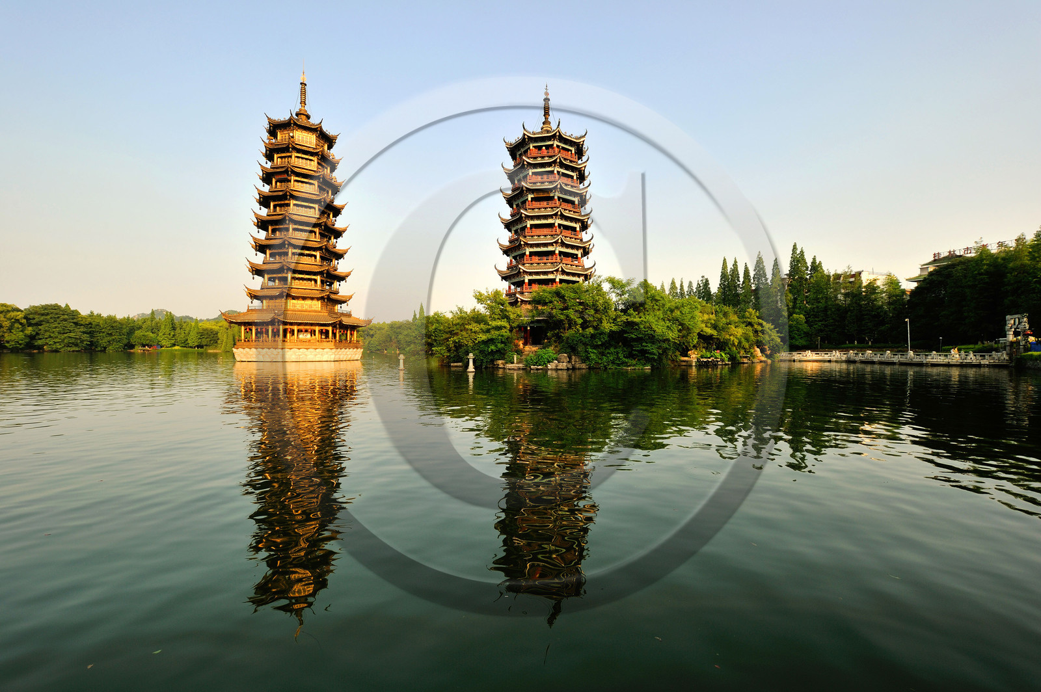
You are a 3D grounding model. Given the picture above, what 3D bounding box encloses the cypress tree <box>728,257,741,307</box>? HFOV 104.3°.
[{"bbox_3d":[48.750,-10.270,92.000,3.100,19.420,3.100,0,0,0],"label":"cypress tree"}]

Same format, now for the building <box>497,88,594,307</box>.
[{"bbox_3d":[3.500,-17.000,53.300,16.300,34.800,16.300,0,0,9],"label":"building"}]

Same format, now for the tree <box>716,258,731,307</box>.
[{"bbox_3d":[46.250,-10.270,92.000,3.400,19.420,3.400,0,0,0],"label":"tree"}]

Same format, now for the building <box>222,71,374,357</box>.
[{"bbox_3d":[-31.300,-18.600,57.500,18.000,41.200,18.000,0,0,9],"label":"building"}]

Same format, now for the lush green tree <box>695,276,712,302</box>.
[{"bbox_3d":[50.790,-10.020,112.000,4.600,18.690,4.600,0,0,0],"label":"lush green tree"}]

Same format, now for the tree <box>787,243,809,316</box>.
[{"bbox_3d":[53.200,-9.900,78.000,4.800,19.900,4.800,0,0,0],"label":"tree"}]

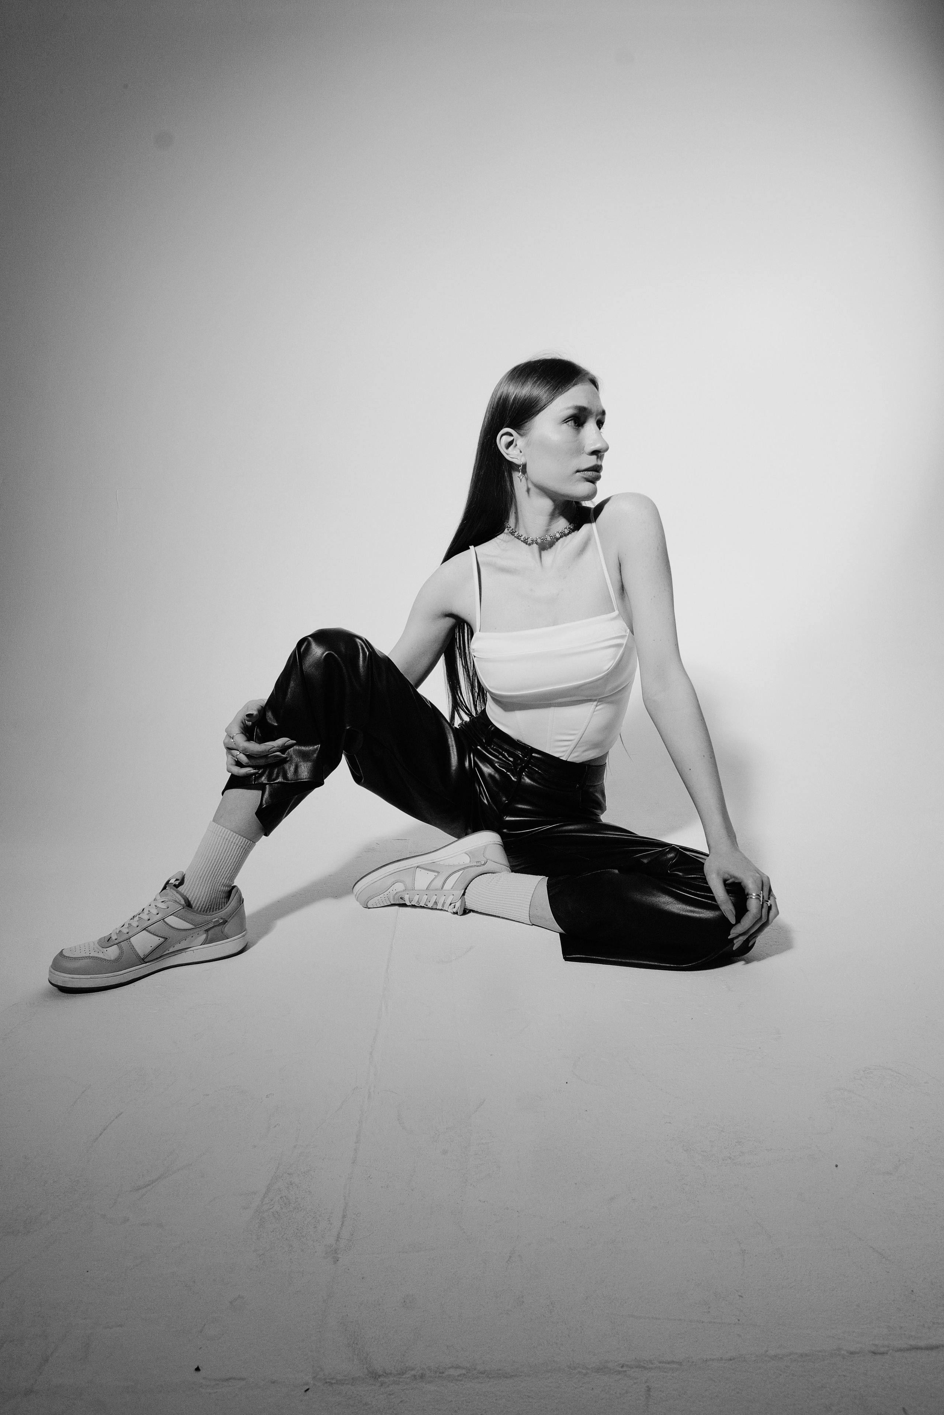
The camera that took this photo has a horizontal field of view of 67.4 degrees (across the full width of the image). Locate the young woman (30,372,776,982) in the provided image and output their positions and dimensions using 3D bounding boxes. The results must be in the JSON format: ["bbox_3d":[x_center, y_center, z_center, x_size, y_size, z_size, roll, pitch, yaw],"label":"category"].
[{"bbox_3d":[-0.055,-0.107,1.170,1.050,0.930,0.600,1,10,6],"label":"young woman"}]

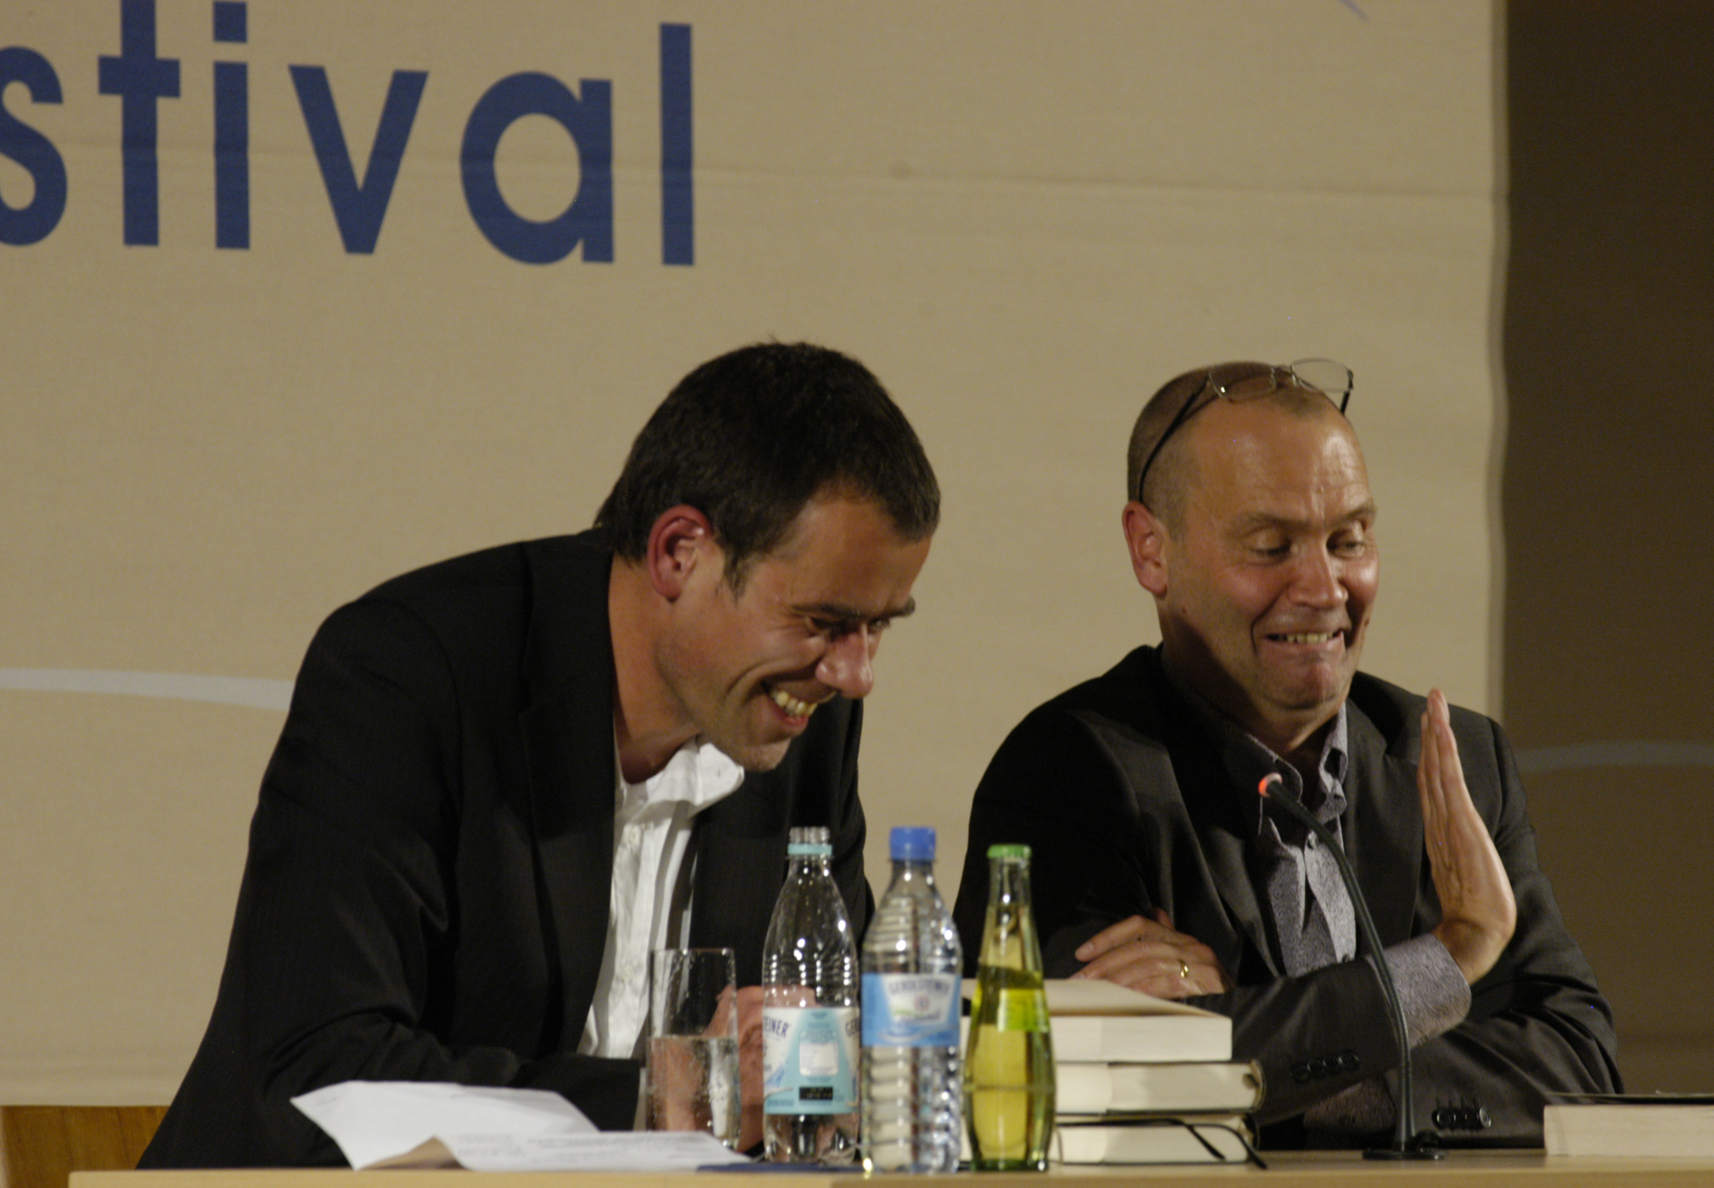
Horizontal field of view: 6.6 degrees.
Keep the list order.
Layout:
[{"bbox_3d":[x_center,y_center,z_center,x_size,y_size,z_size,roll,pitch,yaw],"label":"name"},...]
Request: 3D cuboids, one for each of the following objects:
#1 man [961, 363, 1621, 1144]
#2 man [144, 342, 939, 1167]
[{"bbox_3d":[0.285,0.455,10.150,0.530,1.230,0.750,0,-1,-12],"label":"man"},{"bbox_3d":[-0.200,0.450,10.080,0.540,1.240,0.780,0,-1,-30],"label":"man"}]

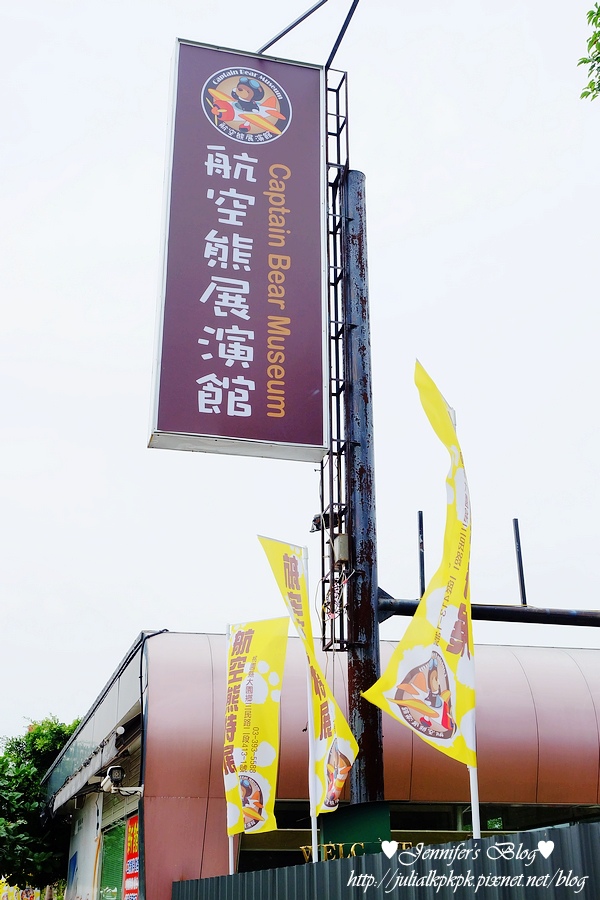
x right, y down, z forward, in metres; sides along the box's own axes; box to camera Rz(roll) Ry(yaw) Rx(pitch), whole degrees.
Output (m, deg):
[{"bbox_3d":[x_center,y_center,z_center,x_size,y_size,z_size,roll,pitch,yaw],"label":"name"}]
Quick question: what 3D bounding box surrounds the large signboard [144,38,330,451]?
[{"bbox_3d":[-0.809,-3.105,15.535,2.400,6.703,0.511,6,-24,-13],"label":"large signboard"}]

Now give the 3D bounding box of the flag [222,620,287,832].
[{"bbox_3d":[-0.296,1.956,7.491,0.560,1.520,0.160,-16,-28,33],"label":"flag"}]

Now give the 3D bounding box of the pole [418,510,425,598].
[{"bbox_3d":[1.646,1.383,14.196,0.060,1.230,0.060,6,-24,-13],"label":"pole"}]

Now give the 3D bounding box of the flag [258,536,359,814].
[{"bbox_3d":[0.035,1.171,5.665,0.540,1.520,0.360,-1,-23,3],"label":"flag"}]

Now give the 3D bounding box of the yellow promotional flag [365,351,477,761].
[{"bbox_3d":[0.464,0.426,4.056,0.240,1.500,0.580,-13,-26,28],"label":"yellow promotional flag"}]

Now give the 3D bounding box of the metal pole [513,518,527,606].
[{"bbox_3d":[3.046,1.524,14.548,0.060,1.260,0.060,6,-24,-13],"label":"metal pole"}]

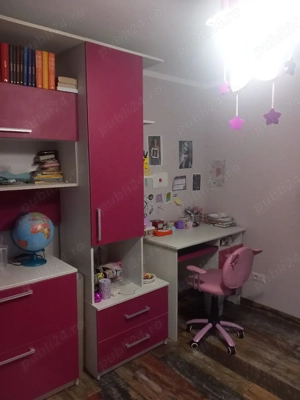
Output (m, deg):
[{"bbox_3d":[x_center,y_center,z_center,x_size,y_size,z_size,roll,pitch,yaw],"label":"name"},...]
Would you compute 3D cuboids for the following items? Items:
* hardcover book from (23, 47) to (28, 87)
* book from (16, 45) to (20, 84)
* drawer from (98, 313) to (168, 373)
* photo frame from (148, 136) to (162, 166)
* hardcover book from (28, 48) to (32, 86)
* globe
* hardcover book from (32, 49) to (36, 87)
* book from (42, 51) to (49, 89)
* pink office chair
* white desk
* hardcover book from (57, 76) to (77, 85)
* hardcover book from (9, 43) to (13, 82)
[{"bbox_3d":[-0.757,-0.773,1.844,0.026,0.210,0.140,-6,9,-39],"label":"hardcover book"},{"bbox_3d":[-0.787,-0.770,1.819,0.021,0.209,0.140,-6,9,-39],"label":"book"},{"bbox_3d":[-0.229,1.013,2.449,0.647,0.217,0.414,-6,10,-40],"label":"drawer"},{"bbox_3d":[0.059,-0.460,2.966,0.185,0.286,0.015,-6,10,-40],"label":"photo frame"},{"bbox_3d":[-0.751,-0.777,1.879,0.023,0.215,0.172,-6,10,-40],"label":"hardcover book"},{"bbox_3d":[-0.792,0.257,2.107,0.272,0.347,0.272,-6,10,-40],"label":"globe"},{"bbox_3d":[-0.721,-0.776,1.875,0.022,0.215,0.140,-6,9,-39],"label":"hardcover book"},{"bbox_3d":[-0.669,-0.782,1.921,0.039,0.219,0.145,-6,9,-39],"label":"book"},{"bbox_3d":[0.529,0.721,2.461,0.514,0.816,0.493,-6,9,-39],"label":"pink office chair"},{"bbox_3d":[0.393,0.702,3.025,0.965,0.776,0.586,-6,10,-40],"label":"white desk"},{"bbox_3d":[-0.576,-0.756,2.032,0.131,0.037,0.190,-6,9,-39],"label":"hardcover book"},{"bbox_3d":[-0.817,-0.765,1.795,0.021,0.208,0.140,-6,9,-39],"label":"hardcover book"}]

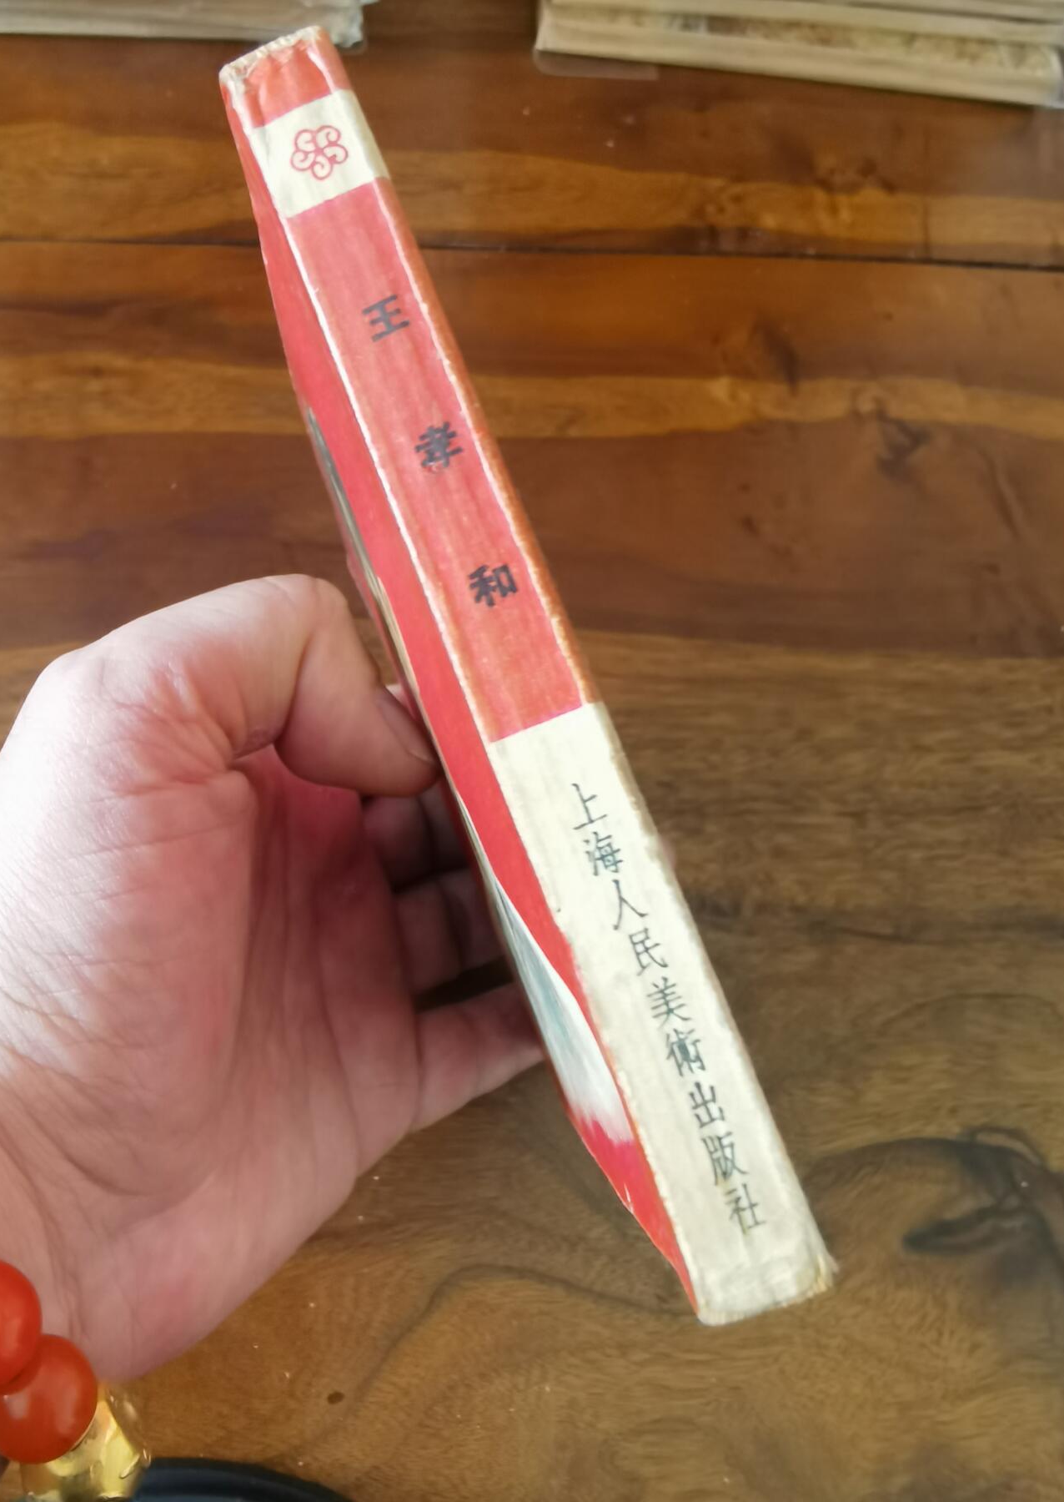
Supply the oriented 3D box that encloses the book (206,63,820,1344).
[{"bbox_3d":[-0.006,0.001,0.153,0.011,0.128,0.105,-21,82,-6],"label":"book"}]

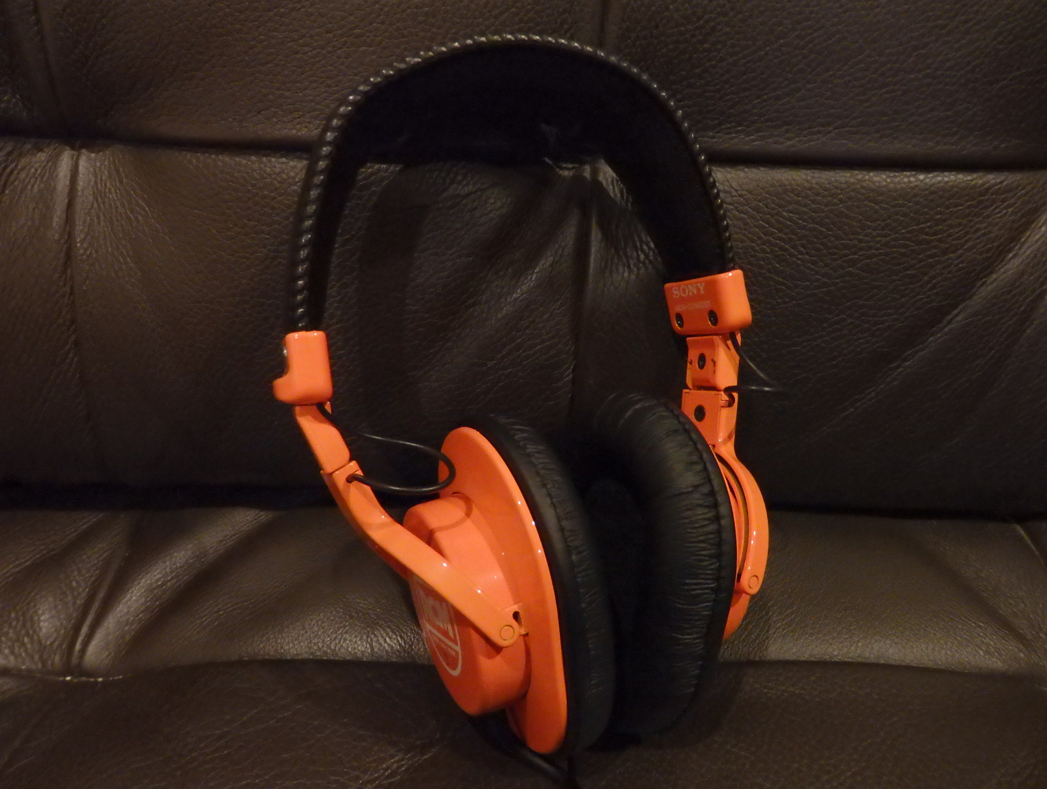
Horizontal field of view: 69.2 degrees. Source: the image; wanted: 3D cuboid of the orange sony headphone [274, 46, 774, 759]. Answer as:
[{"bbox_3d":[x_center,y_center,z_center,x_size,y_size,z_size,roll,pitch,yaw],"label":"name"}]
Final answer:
[{"bbox_3d":[0.006,0.007,0.232,0.153,0.216,0.088,-10,6,-23],"label":"orange sony headphone"}]

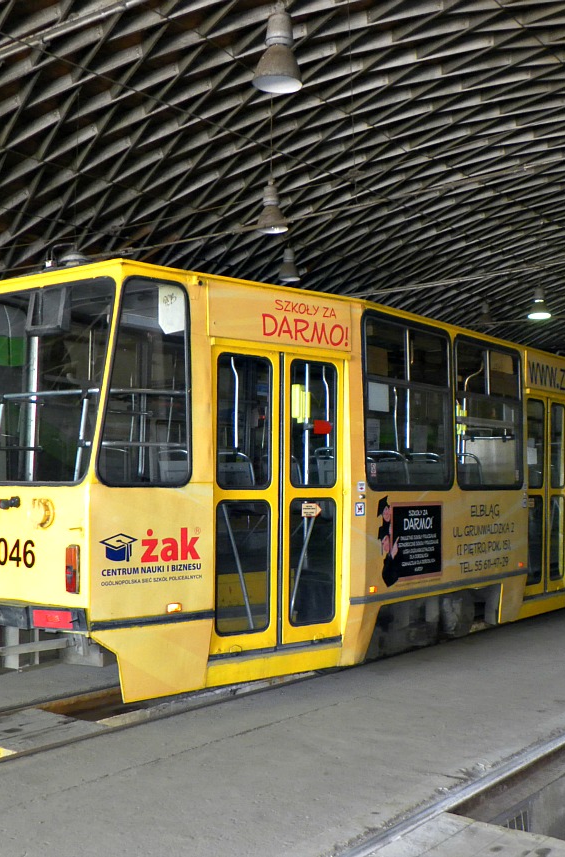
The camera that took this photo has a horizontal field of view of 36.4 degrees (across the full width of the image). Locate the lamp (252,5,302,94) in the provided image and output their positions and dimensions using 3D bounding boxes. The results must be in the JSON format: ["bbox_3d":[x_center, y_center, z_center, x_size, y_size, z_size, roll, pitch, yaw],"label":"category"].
[{"bbox_3d":[-0.049,-3.941,8.884,0.510,0.790,0.510,1,-3,0],"label":"lamp"}]

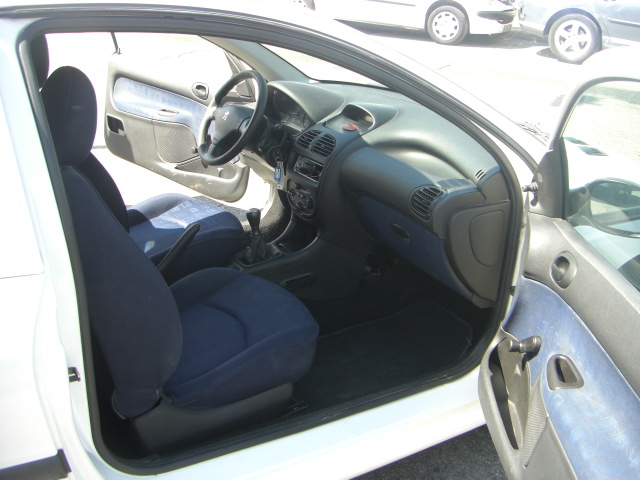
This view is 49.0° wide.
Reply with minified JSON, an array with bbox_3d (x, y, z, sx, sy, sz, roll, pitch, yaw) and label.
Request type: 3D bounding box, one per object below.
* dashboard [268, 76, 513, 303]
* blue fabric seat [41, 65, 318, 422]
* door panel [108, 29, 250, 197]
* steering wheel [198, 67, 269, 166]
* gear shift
[{"bbox_3d":[0.207,-0.261,2.387,0.620,0.460,1.370,-11,27,-27],"label":"dashboard"},{"bbox_3d":[-0.346,-0.007,1.729,0.770,0.860,0.520,-11,27,-27],"label":"blue fabric seat"},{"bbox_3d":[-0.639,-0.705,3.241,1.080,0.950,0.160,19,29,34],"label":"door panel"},{"bbox_3d":[-0.303,-0.410,2.432,0.110,0.380,0.380,27,6,-37],"label":"steering wheel"},{"bbox_3d":[-0.212,-0.011,2.251,0.095,0.190,0.085,-11,27,-27],"label":"gear shift"}]

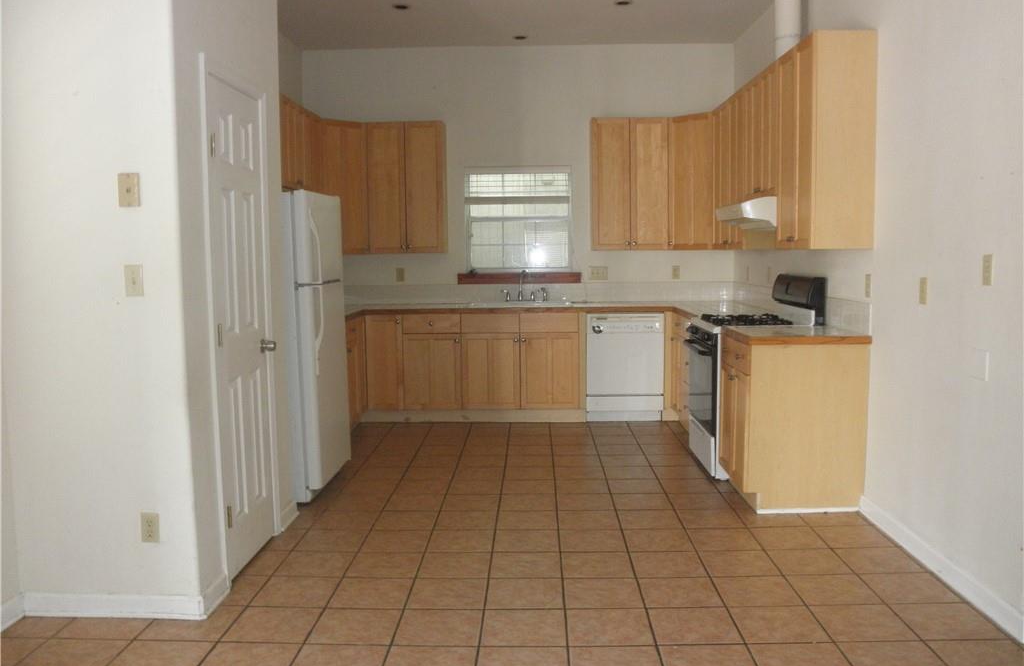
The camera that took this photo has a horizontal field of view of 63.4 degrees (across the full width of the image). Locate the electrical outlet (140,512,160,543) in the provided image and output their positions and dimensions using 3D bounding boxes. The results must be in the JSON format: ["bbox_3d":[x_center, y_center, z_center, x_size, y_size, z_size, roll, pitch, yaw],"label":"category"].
[{"bbox_3d":[-1.330,0.718,3.051,0.070,0.115,0.009,-1,5,2],"label":"electrical outlet"}]

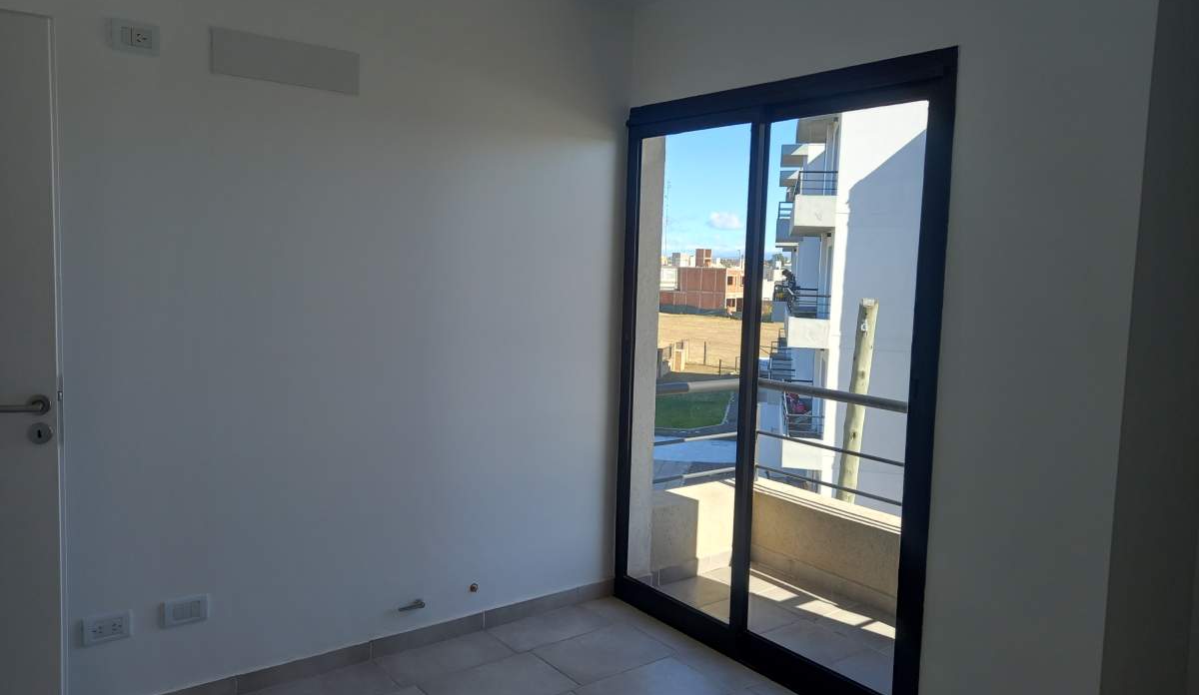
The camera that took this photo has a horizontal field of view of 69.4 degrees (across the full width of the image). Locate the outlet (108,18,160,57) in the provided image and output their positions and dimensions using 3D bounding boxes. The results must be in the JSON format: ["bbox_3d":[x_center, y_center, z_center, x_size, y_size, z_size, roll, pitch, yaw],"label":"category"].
[{"bbox_3d":[-1.322,-0.882,2.465,0.124,0.083,0.014,-3,7,-38],"label":"outlet"}]

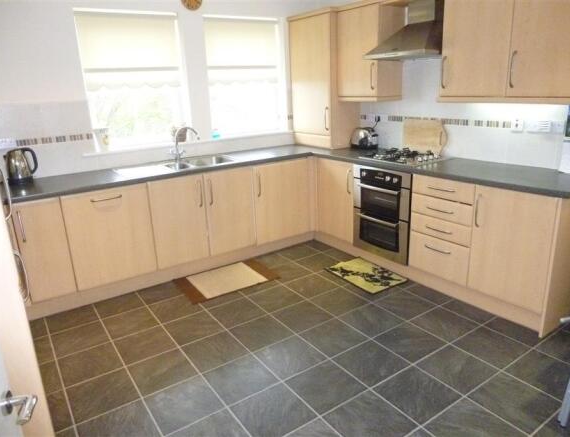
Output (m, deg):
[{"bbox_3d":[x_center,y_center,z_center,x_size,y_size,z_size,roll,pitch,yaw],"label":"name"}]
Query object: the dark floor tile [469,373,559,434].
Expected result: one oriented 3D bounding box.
[{"bbox_3d":[1.120,0.891,2.054,0.322,0.010,0.322,-13,20,-32],"label":"dark floor tile"}]

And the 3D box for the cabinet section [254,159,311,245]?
[{"bbox_3d":[-0.153,-0.220,4.071,0.599,0.712,0.530,-13,20,-32],"label":"cabinet section"}]

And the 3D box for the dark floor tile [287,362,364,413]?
[{"bbox_3d":[0.213,0.877,2.211,0.325,0.010,0.325,-13,20,-32],"label":"dark floor tile"}]

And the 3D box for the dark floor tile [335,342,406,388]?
[{"bbox_3d":[0.489,0.821,2.388,0.322,0.010,0.322,-13,20,-32],"label":"dark floor tile"}]

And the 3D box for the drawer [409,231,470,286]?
[{"bbox_3d":[1.263,0.246,3.152,0.380,0.287,0.499,-13,20,-32],"label":"drawer"}]

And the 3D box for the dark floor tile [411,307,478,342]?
[{"bbox_3d":[1.025,0.686,2.726,0.325,0.010,0.325,-13,20,-32],"label":"dark floor tile"}]

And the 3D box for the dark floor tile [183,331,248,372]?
[{"bbox_3d":[-0.426,0.812,2.590,0.325,0.012,0.325,-13,20,-32],"label":"dark floor tile"}]

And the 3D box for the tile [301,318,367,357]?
[{"bbox_3d":[0.303,0.753,2.674,0.325,0.012,0.325,-13,20,-32],"label":"tile"}]

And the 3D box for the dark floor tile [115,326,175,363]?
[{"bbox_3d":[-0.873,0.795,2.638,0.326,0.010,0.322,-13,20,-32],"label":"dark floor tile"}]

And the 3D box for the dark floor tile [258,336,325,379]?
[{"bbox_3d":[0.030,0.817,2.475,0.322,0.010,0.322,-13,20,-32],"label":"dark floor tile"}]

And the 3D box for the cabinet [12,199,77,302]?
[{"bbox_3d":[-1.837,0.166,3.187,0.299,0.727,0.570,-13,20,-32],"label":"cabinet"}]

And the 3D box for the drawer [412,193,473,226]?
[{"bbox_3d":[1.294,-0.115,3.096,0.480,0.141,0.495,-13,20,-32],"label":"drawer"}]

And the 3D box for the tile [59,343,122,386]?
[{"bbox_3d":[-1.154,0.871,2.507,0.325,0.012,0.325,-13,20,-32],"label":"tile"}]

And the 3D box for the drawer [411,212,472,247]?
[{"bbox_3d":[1.276,0.027,3.079,0.500,0.142,0.495,-13,20,-32],"label":"drawer"}]

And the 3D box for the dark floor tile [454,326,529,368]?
[{"bbox_3d":[1.211,0.759,2.474,0.326,0.010,0.322,-13,20,-32],"label":"dark floor tile"}]

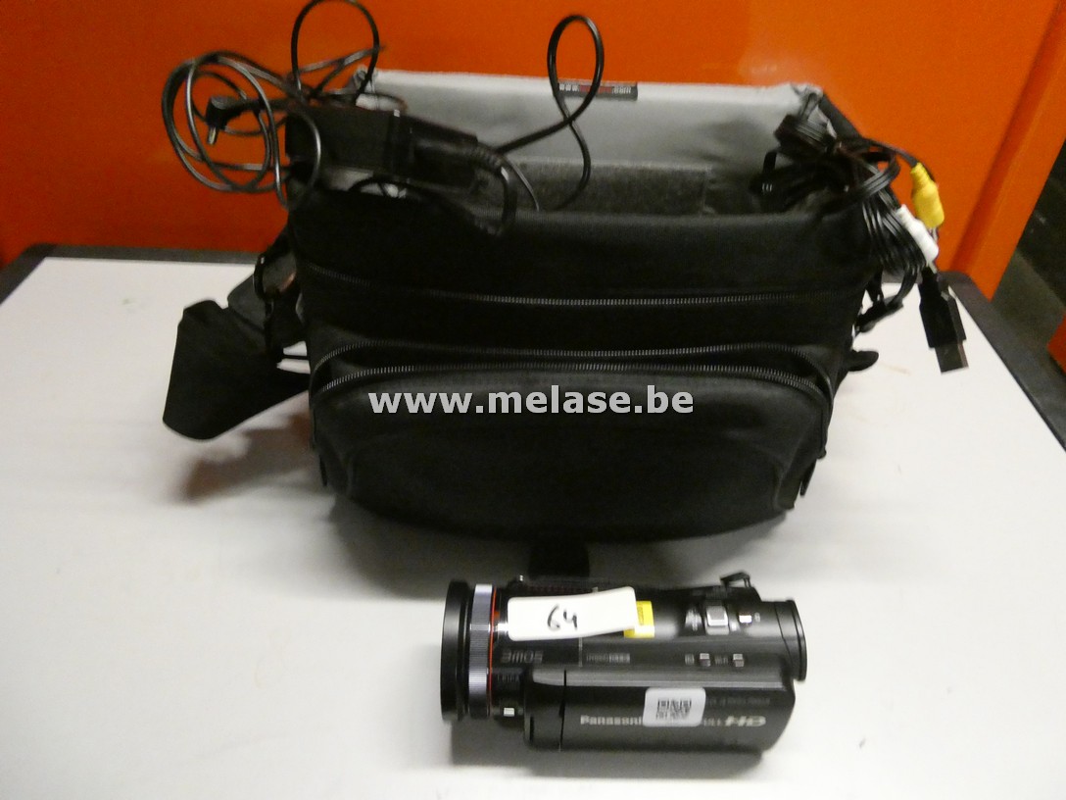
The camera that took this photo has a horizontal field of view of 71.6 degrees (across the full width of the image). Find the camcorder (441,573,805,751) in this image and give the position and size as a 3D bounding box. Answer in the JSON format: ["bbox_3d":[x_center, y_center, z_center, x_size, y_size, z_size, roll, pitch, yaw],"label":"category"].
[{"bbox_3d":[0.038,0.111,0.320,0.149,0.070,0.070,1,42,-1],"label":"camcorder"}]

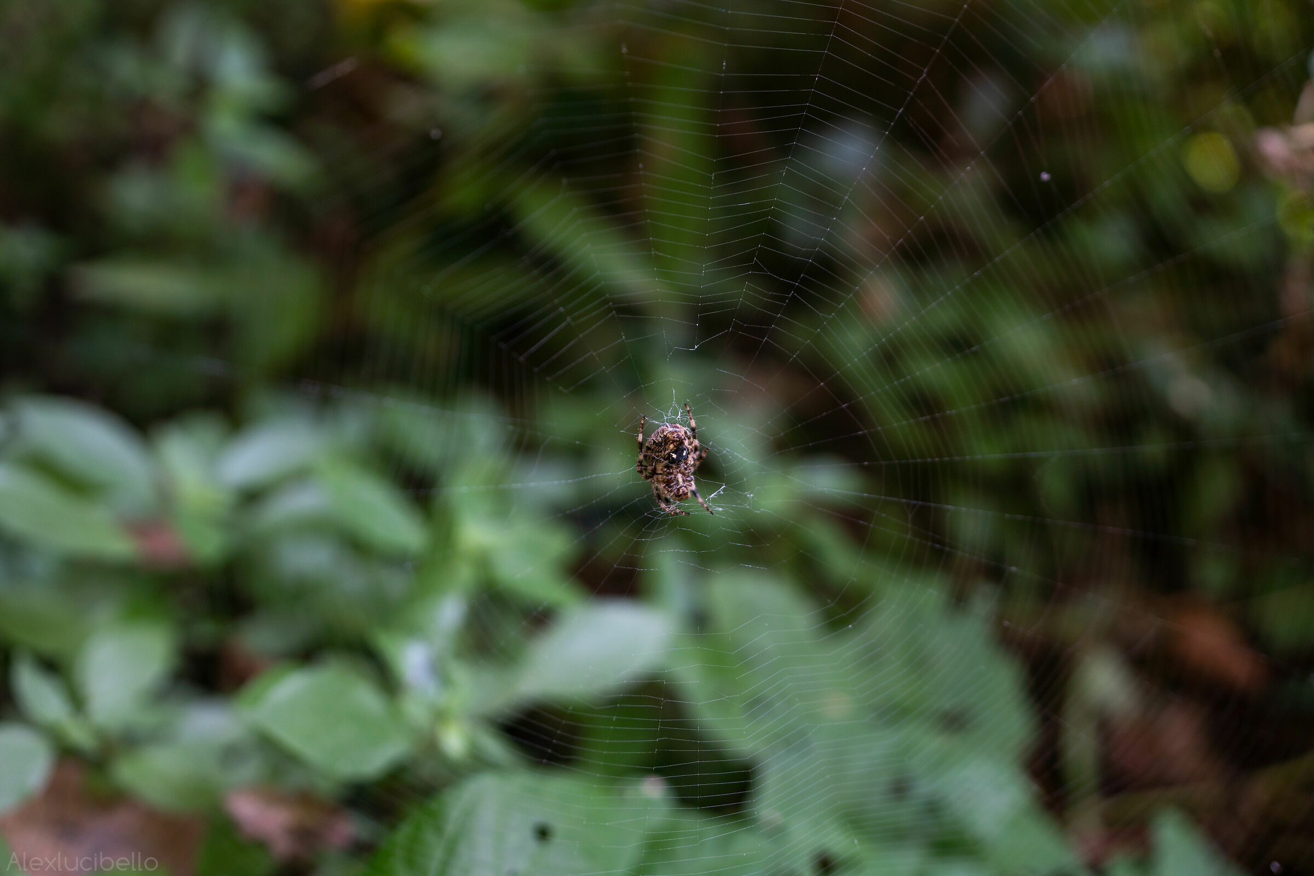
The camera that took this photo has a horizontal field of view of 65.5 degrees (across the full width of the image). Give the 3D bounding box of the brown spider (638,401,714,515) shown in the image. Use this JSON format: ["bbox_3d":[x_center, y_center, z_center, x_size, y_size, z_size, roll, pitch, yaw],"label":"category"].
[{"bbox_3d":[0.004,0.005,0.240,0.017,0.026,0.012,-7,2,-14],"label":"brown spider"}]

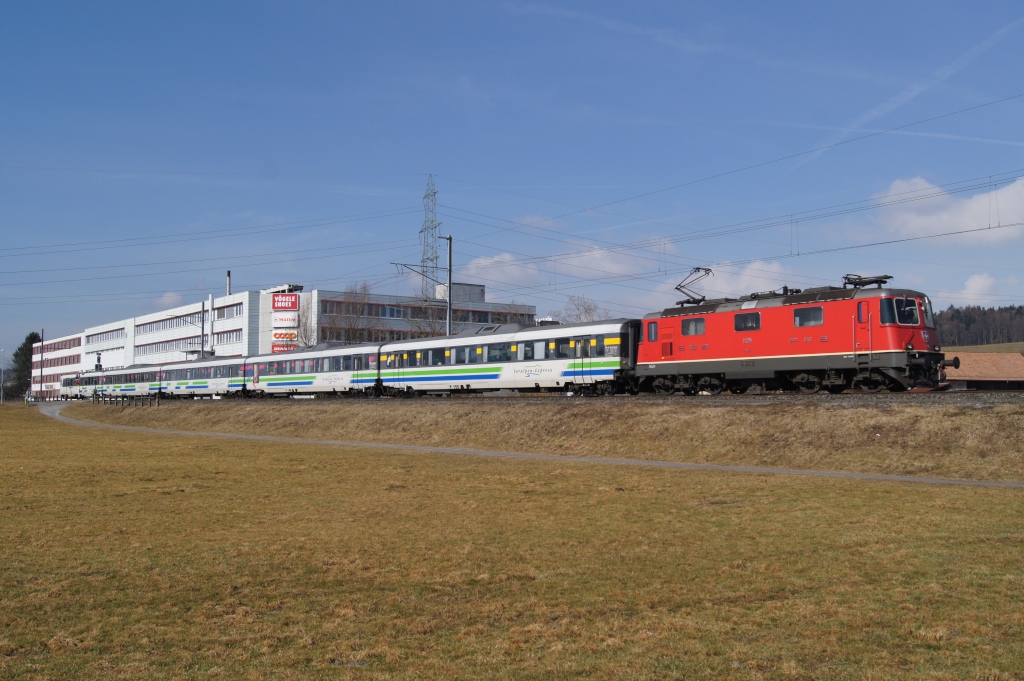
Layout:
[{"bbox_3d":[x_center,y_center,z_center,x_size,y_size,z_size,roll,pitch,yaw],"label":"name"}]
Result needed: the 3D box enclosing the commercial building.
[{"bbox_3d":[-55.706,4.968,205.718,46.102,16.969,137.284,2,-4,-37],"label":"commercial building"}]

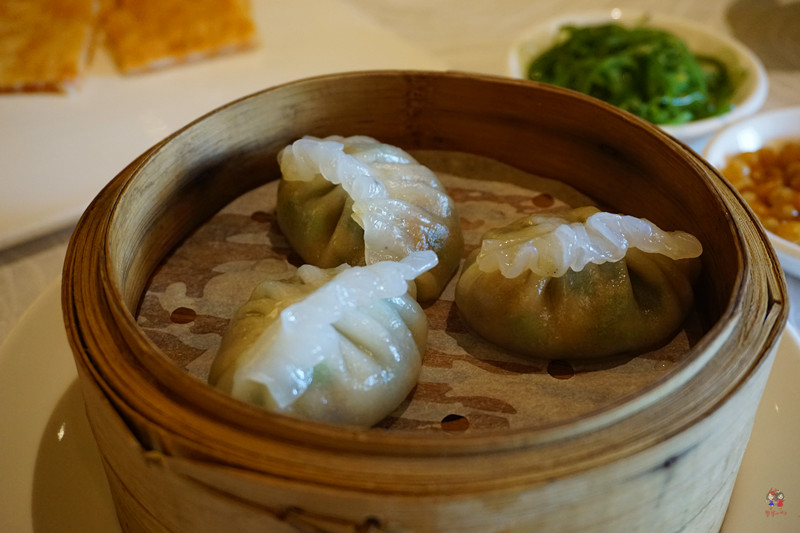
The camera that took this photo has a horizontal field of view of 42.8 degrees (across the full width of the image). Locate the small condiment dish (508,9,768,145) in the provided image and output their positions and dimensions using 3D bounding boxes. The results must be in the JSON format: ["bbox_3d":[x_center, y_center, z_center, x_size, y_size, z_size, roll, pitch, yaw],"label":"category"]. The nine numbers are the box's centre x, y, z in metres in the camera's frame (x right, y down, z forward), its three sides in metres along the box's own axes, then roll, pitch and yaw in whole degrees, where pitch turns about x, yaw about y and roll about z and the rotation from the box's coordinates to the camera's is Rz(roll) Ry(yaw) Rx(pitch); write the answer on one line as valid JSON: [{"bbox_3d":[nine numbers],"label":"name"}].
[{"bbox_3d":[0.092,-0.067,0.411,0.099,0.029,0.099,0,38,0],"label":"small condiment dish"}]

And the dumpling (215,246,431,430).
[{"bbox_3d":[-0.018,0.016,0.234,0.042,0.032,0.062,25,45,29],"label":"dumpling"}]

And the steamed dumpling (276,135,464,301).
[{"bbox_3d":[-0.009,-0.019,0.277,0.044,0.033,0.065,-26,45,-30],"label":"steamed dumpling"}]

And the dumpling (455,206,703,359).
[{"bbox_3d":[0.045,0.000,0.255,0.061,0.031,0.041,-4,38,-5],"label":"dumpling"}]

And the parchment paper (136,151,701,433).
[{"bbox_3d":[0.005,0.008,0.268,0.145,0.004,0.145,0,38,0],"label":"parchment paper"}]

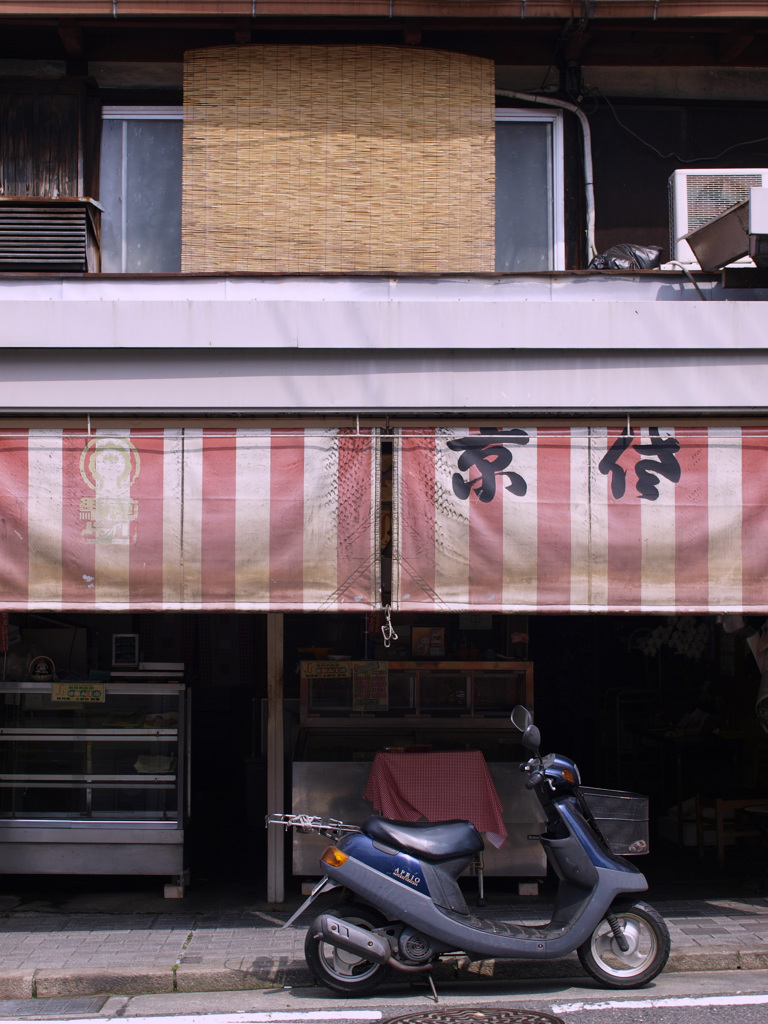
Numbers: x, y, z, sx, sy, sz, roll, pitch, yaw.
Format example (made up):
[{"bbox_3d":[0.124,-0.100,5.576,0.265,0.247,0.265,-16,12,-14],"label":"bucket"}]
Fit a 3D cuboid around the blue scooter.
[{"bbox_3d":[0.358,1.430,7.460,1.690,1.160,0.660,-1,-3,0],"label":"blue scooter"}]

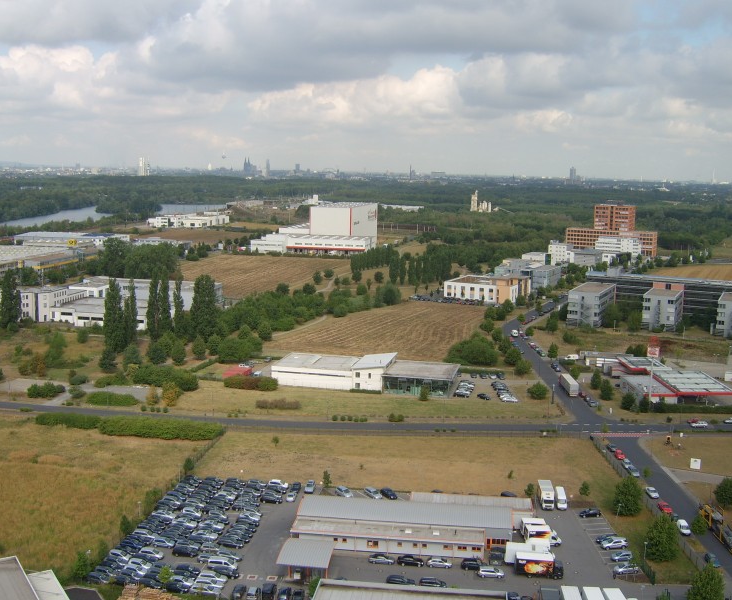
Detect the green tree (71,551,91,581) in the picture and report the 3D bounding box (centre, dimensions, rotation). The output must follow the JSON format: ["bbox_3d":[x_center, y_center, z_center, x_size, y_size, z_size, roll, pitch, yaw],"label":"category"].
[{"bbox_3d":[-46.716,43.816,117.533,3.040,5.550,3.040,1,10,0],"label":"green tree"}]

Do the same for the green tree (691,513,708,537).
[{"bbox_3d":[63.225,42.927,135.917,3.130,5.220,3.130,1,10,0],"label":"green tree"}]

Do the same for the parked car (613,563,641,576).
[{"bbox_3d":[45.309,46.733,124.643,4.350,1.470,1.780,0,10,-9],"label":"parked car"}]

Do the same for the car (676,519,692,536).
[{"bbox_3d":[61.853,44.269,139.256,1.750,1.800,4.200,1,10,-1],"label":"car"}]

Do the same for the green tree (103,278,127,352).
[{"bbox_3d":[-87.058,5.319,247.668,7.300,25.000,7.300,1,10,0],"label":"green tree"}]

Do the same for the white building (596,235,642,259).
[{"bbox_3d":[198.710,-39.190,560.733,34.000,17.500,16.000,4,11,17],"label":"white building"}]

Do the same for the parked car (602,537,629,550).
[{"bbox_3d":[44.848,43.758,129.209,4.550,1.720,1.850,0,10,-8],"label":"parked car"}]

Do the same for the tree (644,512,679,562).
[{"bbox_3d":[52.635,42.412,127.399,5.716,9.297,5.716,1,10,0],"label":"tree"}]

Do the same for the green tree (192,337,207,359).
[{"bbox_3d":[-56.822,15.821,244.250,4.800,7.100,4.800,1,10,0],"label":"green tree"}]

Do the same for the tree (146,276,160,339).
[{"bbox_3d":[-78.678,2.916,264.132,5.200,24.300,5.200,1,10,0],"label":"tree"}]

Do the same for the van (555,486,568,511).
[{"bbox_3d":[40.627,41.481,149.193,1.970,2.350,5.800,2,10,6],"label":"van"}]

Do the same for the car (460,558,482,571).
[{"bbox_3d":[18.903,46.063,124.790,4.450,1.620,1.820,2,10,5],"label":"car"}]

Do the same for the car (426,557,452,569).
[{"bbox_3d":[12.908,45.759,125.100,4.400,1.470,1.780,2,10,5],"label":"car"}]

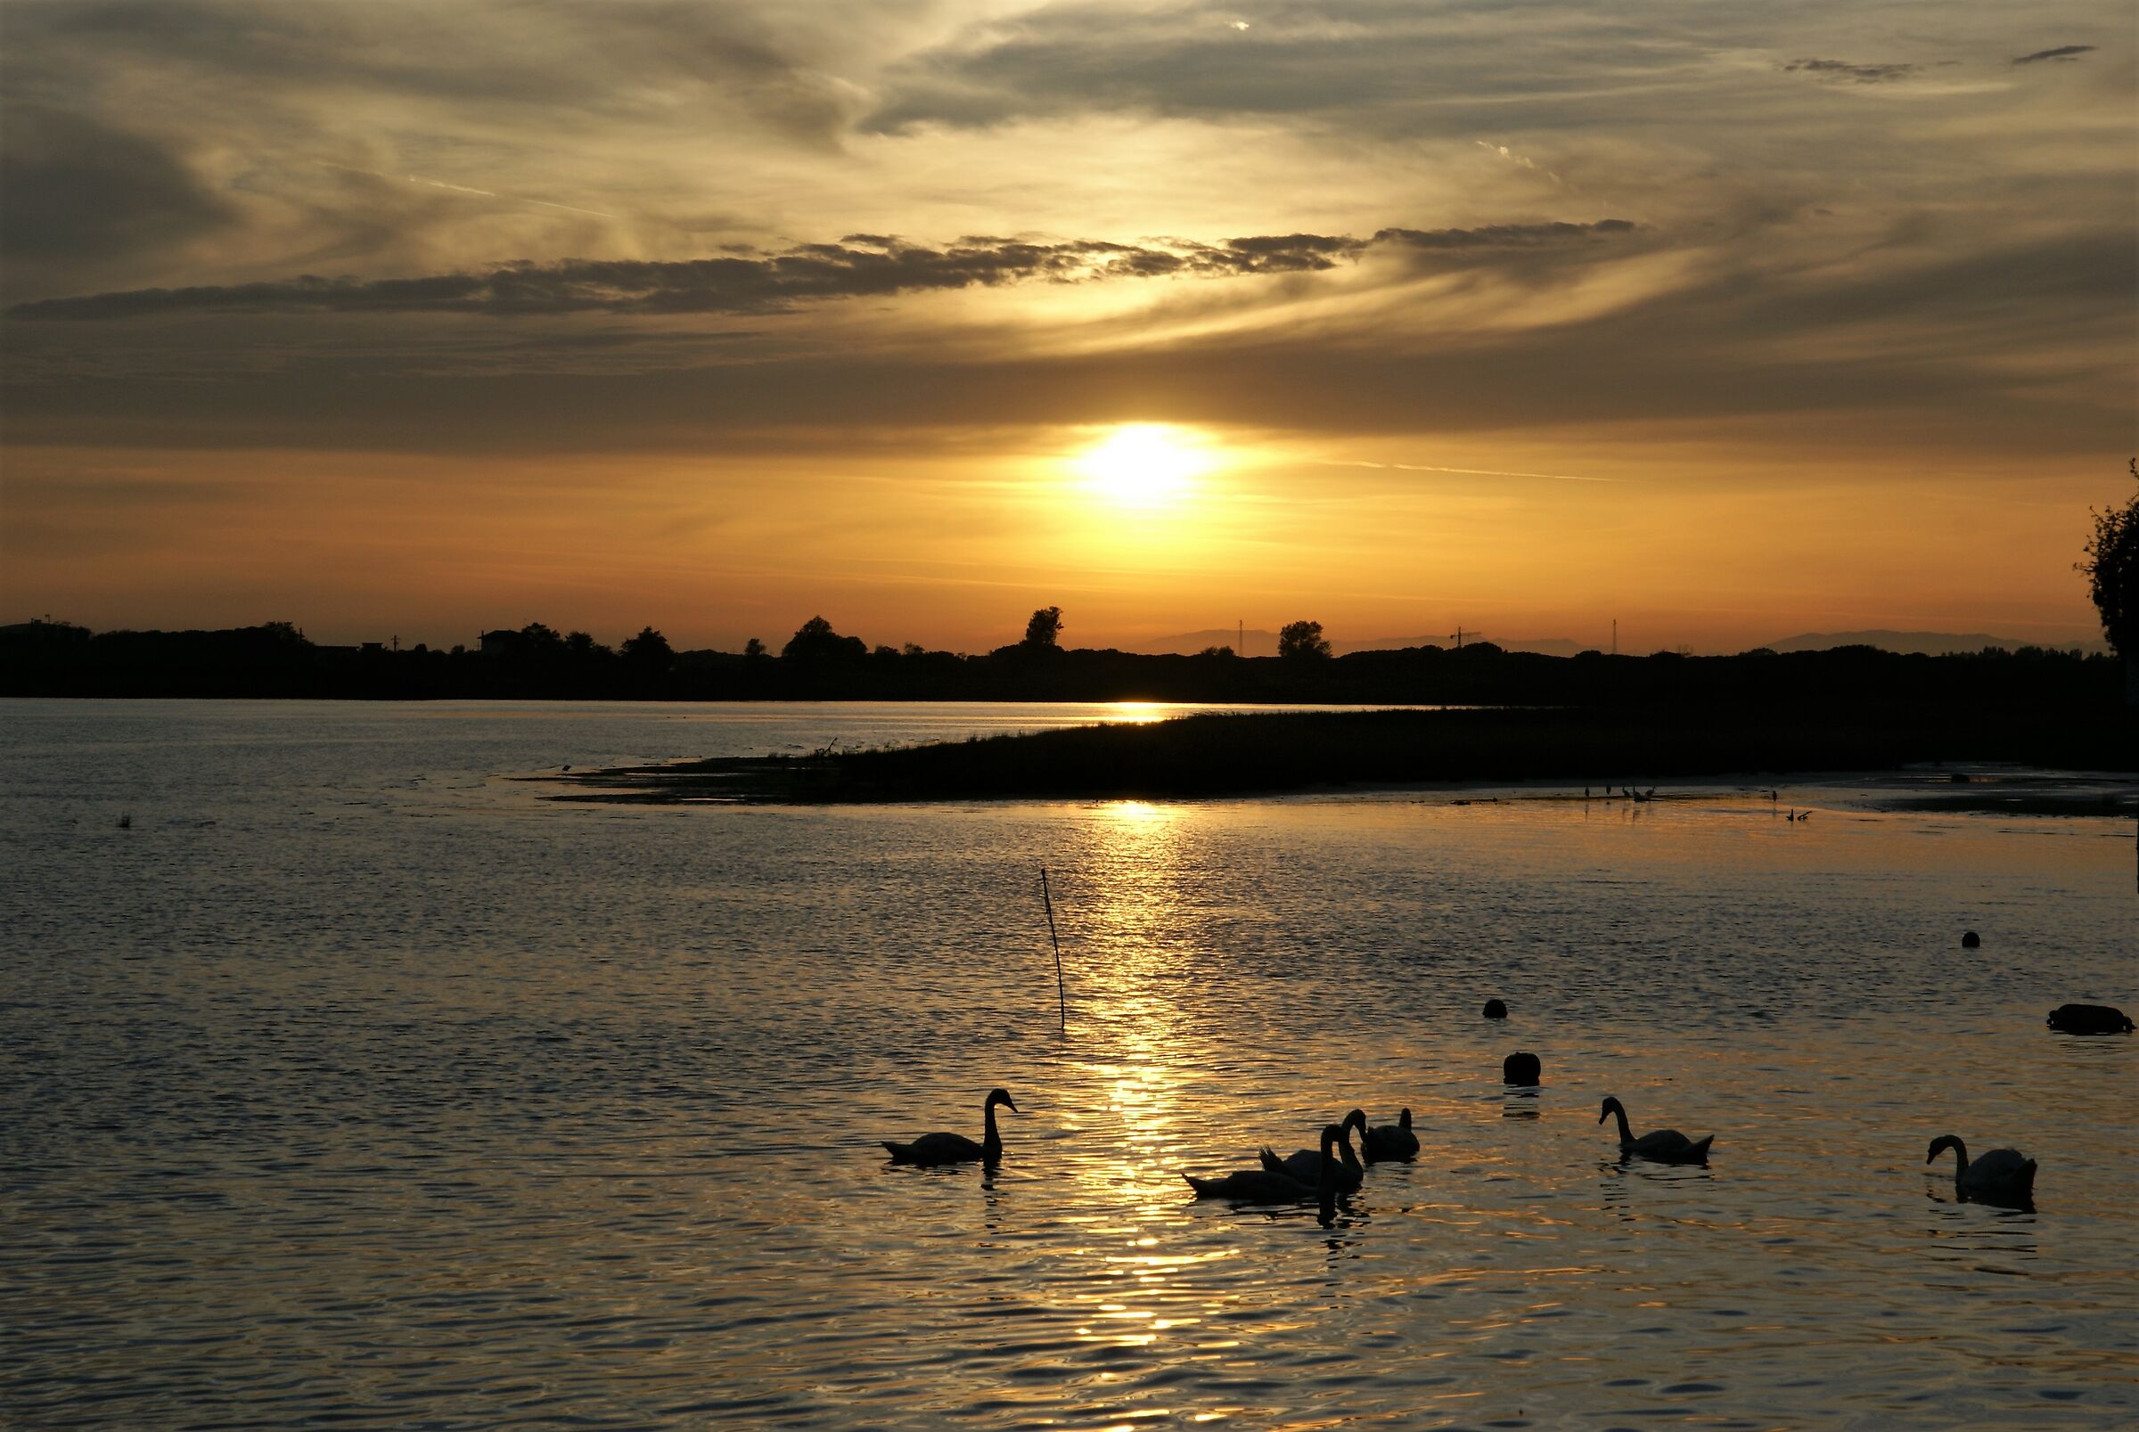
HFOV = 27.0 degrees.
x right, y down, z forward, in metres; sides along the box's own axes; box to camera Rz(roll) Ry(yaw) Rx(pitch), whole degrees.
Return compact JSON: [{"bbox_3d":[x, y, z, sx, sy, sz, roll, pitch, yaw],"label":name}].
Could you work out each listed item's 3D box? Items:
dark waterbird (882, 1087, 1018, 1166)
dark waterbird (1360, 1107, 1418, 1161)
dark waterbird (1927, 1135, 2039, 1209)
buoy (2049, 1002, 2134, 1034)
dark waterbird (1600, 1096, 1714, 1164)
[{"bbox_3d":[-0.890,3.062,33.452,1.030,0.540,0.400,0,1,-17],"label":"dark waterbird"},{"bbox_3d":[2.433,3.120,33.744,0.420,0.420,0.950,0,1,24],"label":"dark waterbird"},{"bbox_3d":[6.436,3.134,31.440,0.980,0.430,0.420,0,1,39],"label":"dark waterbird"},{"bbox_3d":[10.537,3.084,46.038,0.860,0.280,0.400,0,0,0],"label":"buoy"},{"bbox_3d":[4.428,3.091,33.627,0.980,0.480,0.420,0,1,28],"label":"dark waterbird"}]

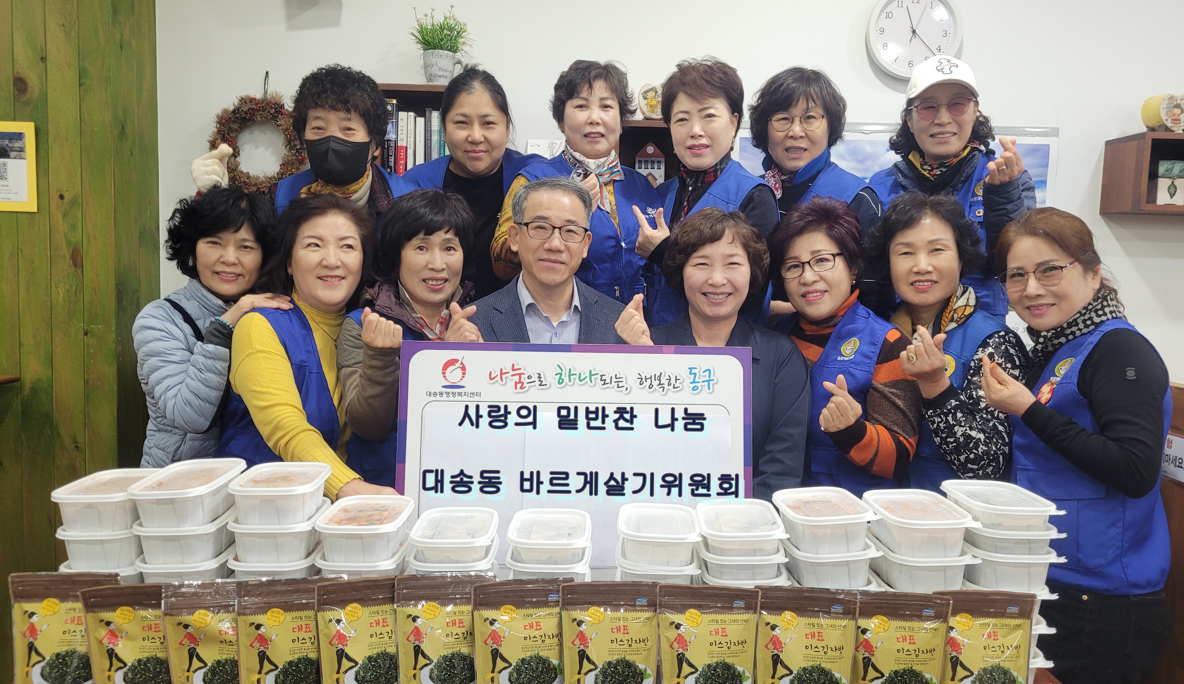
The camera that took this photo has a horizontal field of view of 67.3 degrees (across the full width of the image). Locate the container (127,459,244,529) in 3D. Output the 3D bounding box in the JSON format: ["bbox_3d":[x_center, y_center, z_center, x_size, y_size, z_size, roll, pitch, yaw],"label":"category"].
[{"bbox_3d":[-0.618,0.233,1.372,0.130,0.058,0.182,0,7,4],"label":"container"}]

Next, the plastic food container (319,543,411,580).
[{"bbox_3d":[-0.375,0.365,1.487,0.134,0.059,0.202,1,4,-1],"label":"plastic food container"}]

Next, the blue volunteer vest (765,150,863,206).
[{"bbox_3d":[0.487,-0.125,2.050,0.390,0.590,0.260,2,5,14],"label":"blue volunteer vest"}]

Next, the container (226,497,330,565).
[{"bbox_3d":[-0.480,0.289,1.377,0.124,0.060,0.183,1,4,-4],"label":"container"}]

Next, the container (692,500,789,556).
[{"bbox_3d":[0.221,0.280,1.349,0.124,0.042,0.183,1,4,4],"label":"container"}]

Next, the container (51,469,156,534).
[{"bbox_3d":[-0.751,0.249,1.419,0.131,0.058,0.183,1,5,-2],"label":"container"}]

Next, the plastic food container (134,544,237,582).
[{"bbox_3d":[-0.621,0.353,1.387,0.130,0.058,0.182,2,5,2],"label":"plastic food container"}]

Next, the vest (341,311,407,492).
[{"bbox_3d":[-0.342,0.219,1.873,0.400,0.600,0.250,0,4,-11],"label":"vest"}]

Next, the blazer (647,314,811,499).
[{"bbox_3d":[0.237,0.240,1.767,0.410,0.600,0.280,2,5,5],"label":"blazer"}]

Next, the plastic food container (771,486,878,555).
[{"bbox_3d":[0.363,0.284,1.415,0.130,0.058,0.182,-1,5,-3],"label":"plastic food container"}]

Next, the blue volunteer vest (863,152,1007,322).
[{"bbox_3d":[0.856,-0.146,2.210,0.410,0.600,0.270,2,5,15],"label":"blue volunteer vest"}]

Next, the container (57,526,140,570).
[{"bbox_3d":[-0.746,0.307,1.423,0.131,0.058,0.183,1,5,-2],"label":"container"}]

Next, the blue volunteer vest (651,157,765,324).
[{"bbox_3d":[0.243,-0.122,1.995,0.350,0.560,0.250,3,5,17],"label":"blue volunteer vest"}]

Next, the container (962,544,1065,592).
[{"bbox_3d":[0.626,0.331,1.387,0.130,0.058,0.182,2,5,1],"label":"container"}]

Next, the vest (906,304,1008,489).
[{"bbox_3d":[0.672,0.225,1.760,0.390,0.590,0.260,3,5,21],"label":"vest"}]

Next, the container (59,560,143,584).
[{"bbox_3d":[-0.755,0.363,1.425,0.130,0.058,0.182,1,5,-3],"label":"container"}]

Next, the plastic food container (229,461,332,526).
[{"bbox_3d":[-0.517,0.252,1.488,0.134,0.061,0.202,1,4,-4],"label":"plastic food container"}]

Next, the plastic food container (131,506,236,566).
[{"bbox_3d":[-0.634,0.301,1.423,0.131,0.058,0.183,1,5,-1],"label":"plastic food container"}]

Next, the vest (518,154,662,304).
[{"bbox_3d":[0.006,-0.155,2.170,0.400,0.600,0.260,1,5,-5],"label":"vest"}]

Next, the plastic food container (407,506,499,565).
[{"bbox_3d":[-0.215,0.307,1.410,0.130,0.038,0.182,2,5,0],"label":"plastic food container"}]

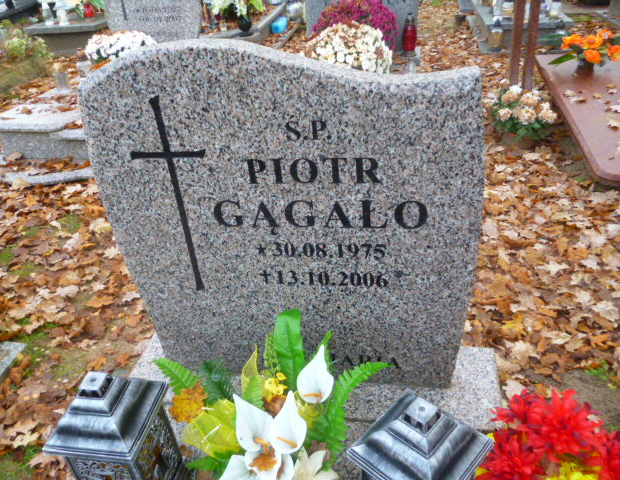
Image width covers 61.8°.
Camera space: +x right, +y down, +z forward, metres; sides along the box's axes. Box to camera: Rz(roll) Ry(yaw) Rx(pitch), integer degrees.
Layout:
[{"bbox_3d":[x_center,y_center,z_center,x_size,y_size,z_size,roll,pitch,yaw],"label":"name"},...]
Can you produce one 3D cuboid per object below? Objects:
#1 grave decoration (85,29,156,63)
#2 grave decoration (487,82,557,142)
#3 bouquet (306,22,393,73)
[{"bbox_3d":[-1.182,-1.202,3.300,0.430,0.290,0.390,2,34,13],"label":"grave decoration"},{"bbox_3d":[0.998,-0.591,2.420,0.310,0.280,0.290,2,34,13],"label":"grave decoration"},{"bbox_3d":[0.205,-0.969,2.750,0.430,0.320,0.390,2,34,13],"label":"bouquet"}]

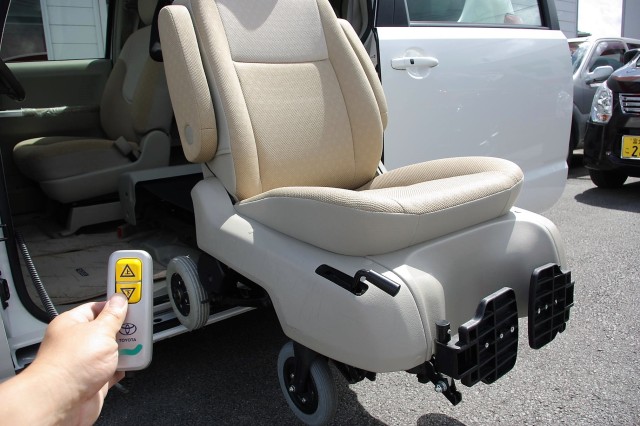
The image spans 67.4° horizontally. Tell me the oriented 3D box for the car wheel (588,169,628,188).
[{"bbox_3d":[2.710,-0.508,4.450,0.560,0.560,0.165,-12,17,-33],"label":"car wheel"}]

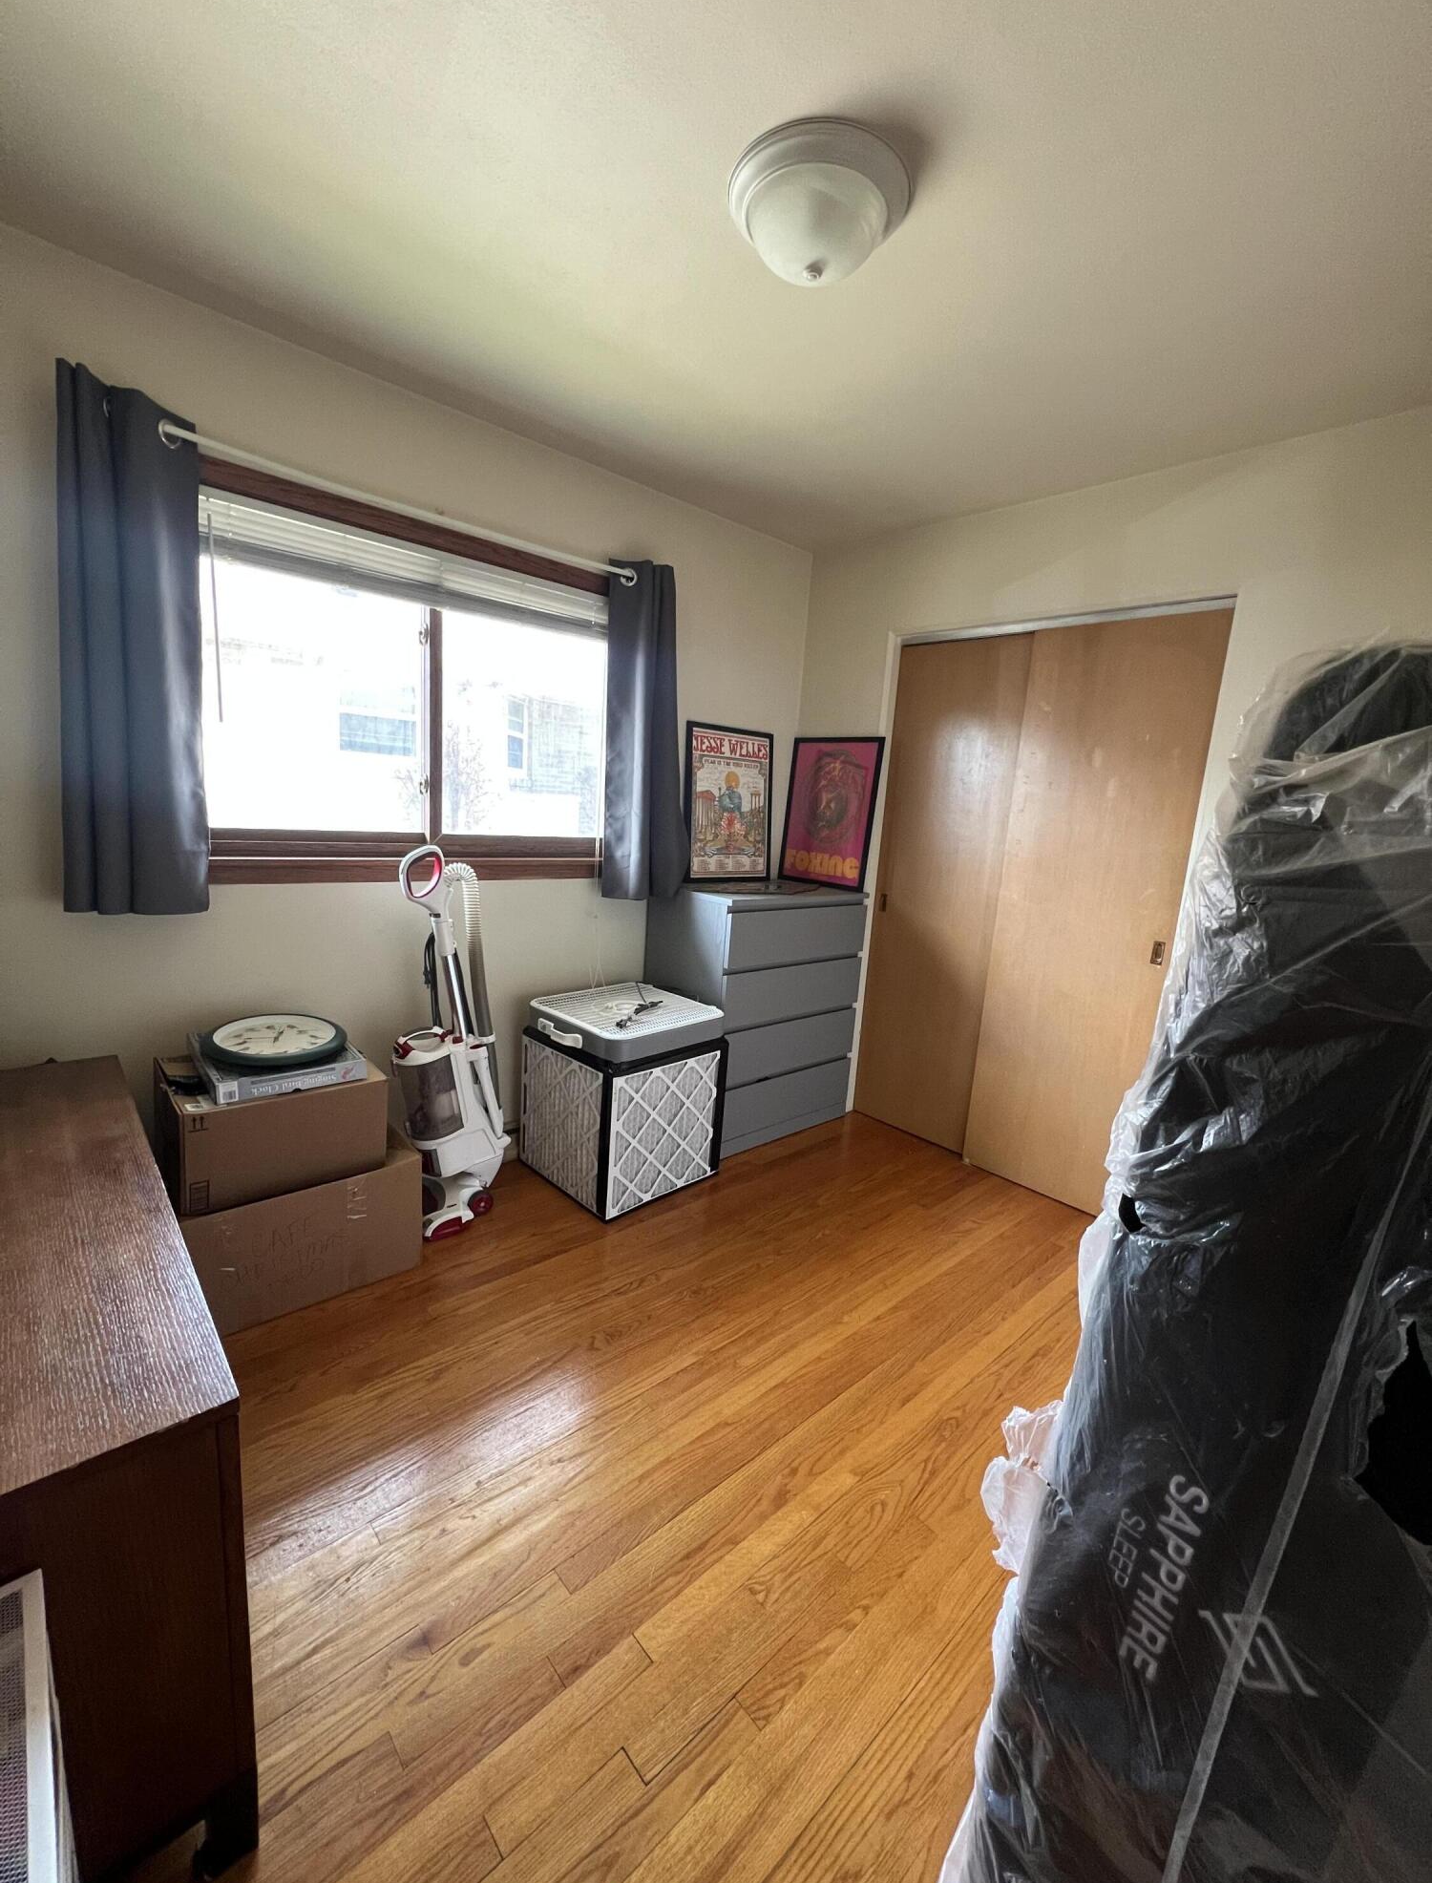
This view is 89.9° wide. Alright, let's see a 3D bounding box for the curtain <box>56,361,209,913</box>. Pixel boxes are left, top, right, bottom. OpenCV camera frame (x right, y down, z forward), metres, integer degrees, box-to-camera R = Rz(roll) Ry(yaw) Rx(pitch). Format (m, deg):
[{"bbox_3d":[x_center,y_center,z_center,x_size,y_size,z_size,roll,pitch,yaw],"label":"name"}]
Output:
[{"bbox_3d":[-1.332,-0.631,1.639,0.306,1.140,0.120,-6,15,-41],"label":"curtain"}]

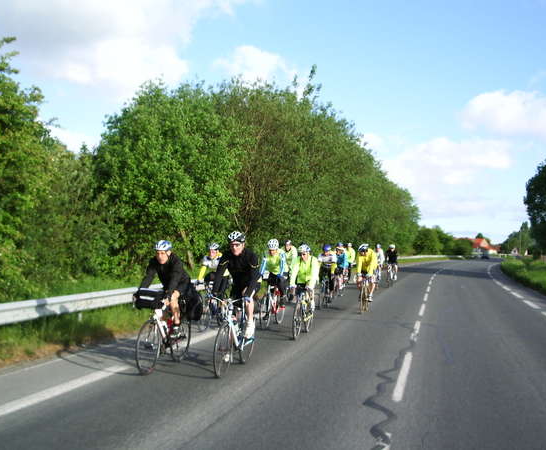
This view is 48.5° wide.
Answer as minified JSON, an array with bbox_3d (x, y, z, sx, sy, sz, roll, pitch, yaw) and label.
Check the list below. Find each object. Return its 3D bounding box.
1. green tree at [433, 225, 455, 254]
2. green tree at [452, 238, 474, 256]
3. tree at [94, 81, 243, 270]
[{"bbox_3d":[23.887,2.312,85.000,4.200,4.800,4.200,-1,-2,15],"label":"green tree"},{"bbox_3d":[34.983,4.154,112.000,4.000,3.500,4.000,-1,-2,16],"label":"green tree"},{"bbox_3d":[-4.521,-2.140,26.500,6.300,8.400,6.200,0,-2,0],"label":"tree"}]

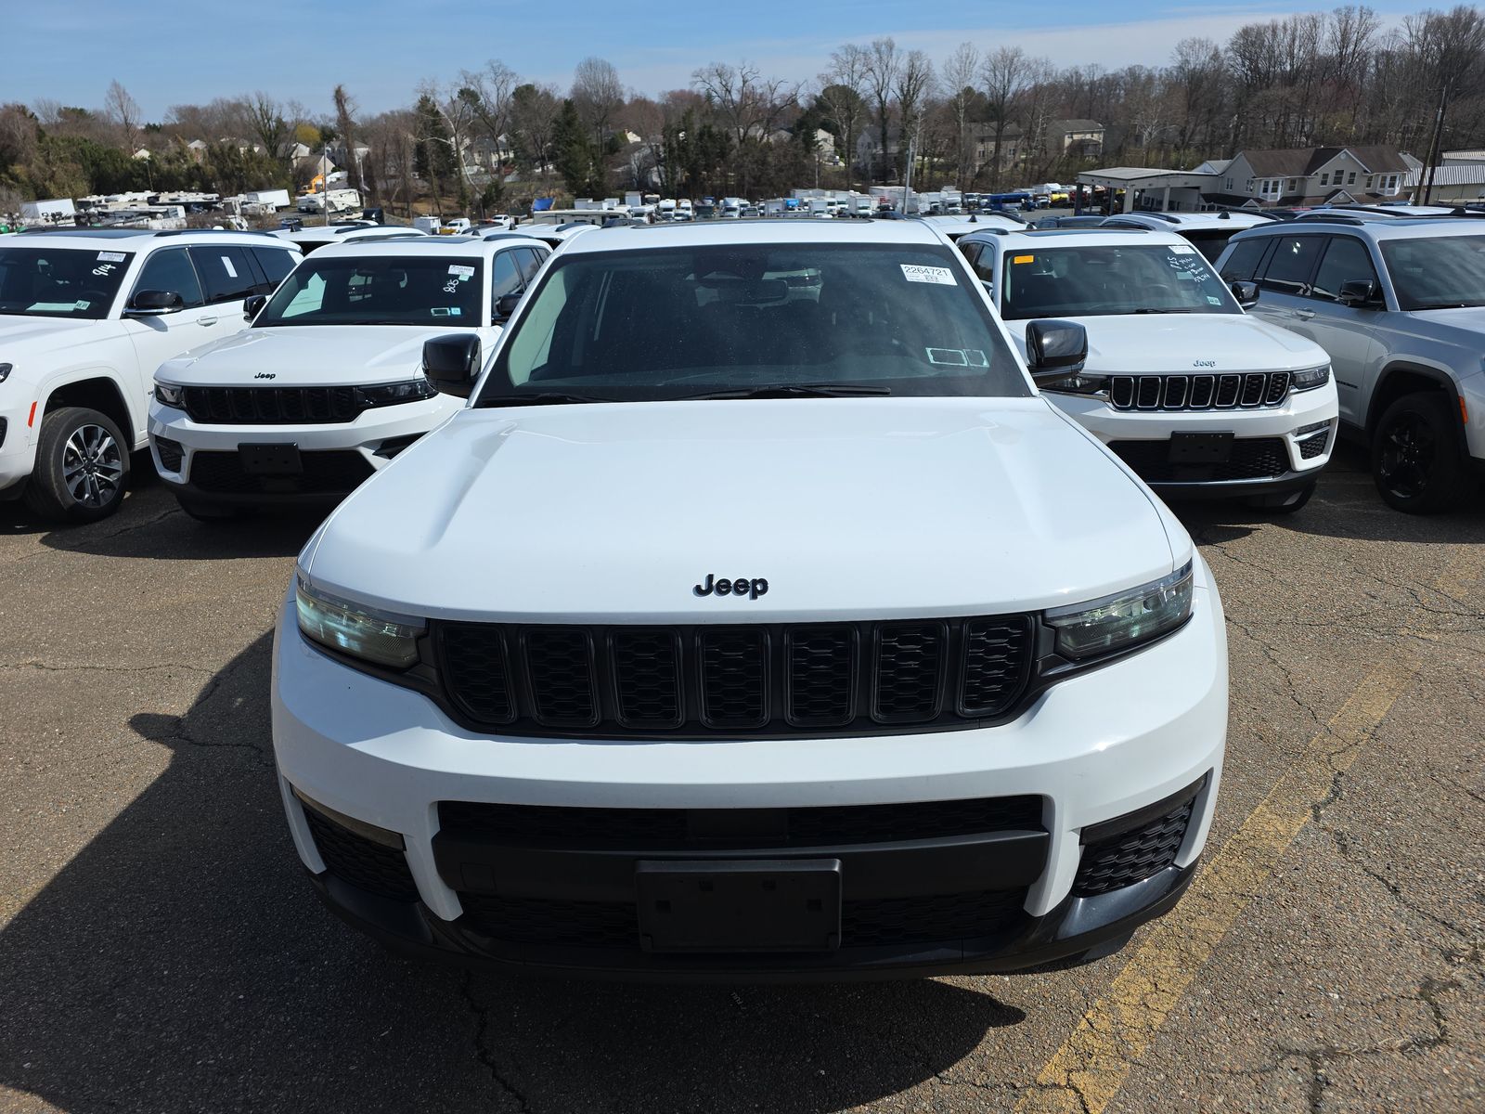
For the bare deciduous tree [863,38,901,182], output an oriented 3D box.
[{"bbox_3d":[22.499,-71.980,158.803,5.000,20.500,5.000,-1,19,0],"label":"bare deciduous tree"}]

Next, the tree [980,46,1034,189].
[{"bbox_3d":[41.787,-69.278,155.876,7.200,20.500,7.200,-1,19,0],"label":"tree"}]

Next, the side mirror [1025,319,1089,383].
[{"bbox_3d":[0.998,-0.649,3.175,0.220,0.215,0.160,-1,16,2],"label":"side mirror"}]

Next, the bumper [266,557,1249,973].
[{"bbox_3d":[-0.002,0.431,1.866,1.980,0.650,0.560,-1,16,2],"label":"bumper"}]

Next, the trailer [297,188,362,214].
[{"bbox_3d":[-58.571,-50.498,140.126,9.000,3.200,2.500,-10,21,-24],"label":"trailer"}]

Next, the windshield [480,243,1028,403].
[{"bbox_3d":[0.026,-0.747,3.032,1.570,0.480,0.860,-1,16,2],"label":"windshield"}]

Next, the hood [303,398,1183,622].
[{"bbox_3d":[0.004,-0.173,2.206,1.720,0.260,1.360,-1,16,2],"label":"hood"}]

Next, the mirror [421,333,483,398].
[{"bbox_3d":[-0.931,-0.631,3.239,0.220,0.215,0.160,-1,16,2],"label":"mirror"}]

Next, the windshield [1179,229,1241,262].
[{"bbox_3d":[5.300,-3.379,10.824,1.200,0.420,0.300,0,19,3],"label":"windshield"}]

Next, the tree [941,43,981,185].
[{"bbox_3d":[34.742,-70.408,157.170,5.200,20.500,5.200,-1,19,0],"label":"tree"}]

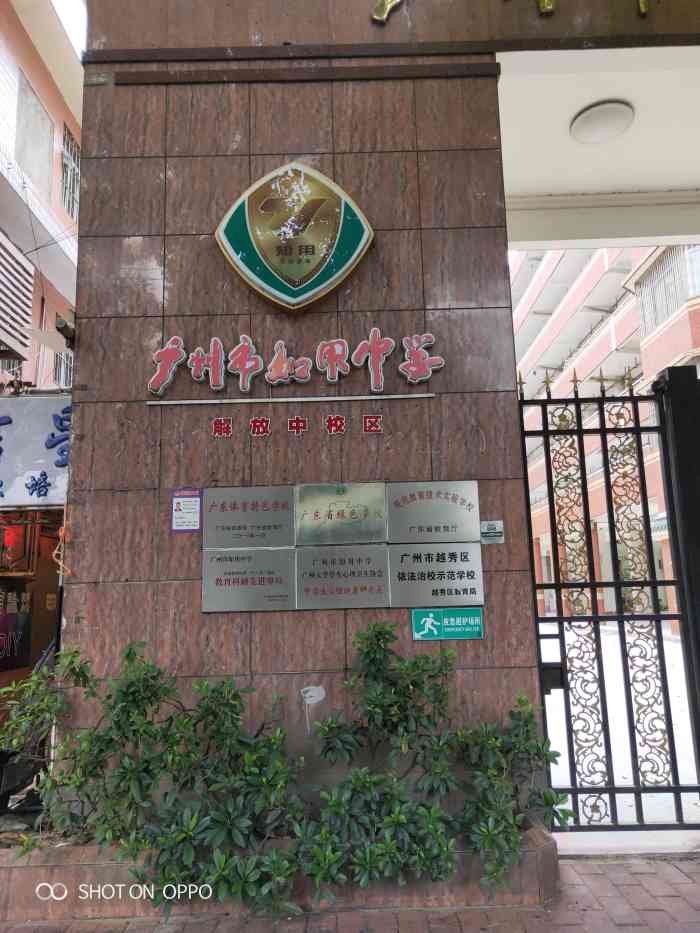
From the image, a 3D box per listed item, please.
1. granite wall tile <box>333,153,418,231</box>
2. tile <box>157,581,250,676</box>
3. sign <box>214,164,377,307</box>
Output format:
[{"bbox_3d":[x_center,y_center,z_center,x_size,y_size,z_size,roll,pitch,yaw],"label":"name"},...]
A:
[{"bbox_3d":[0.186,-1.886,4.266,0.580,0.576,0.030,-1,-8,0],"label":"granite wall tile"},{"bbox_3d":[-0.898,0.991,3.846,0.580,0.576,0.030,-1,-8,0],"label":"tile"},{"bbox_3d":[-0.387,-1.604,4.299,1.106,1.058,0.080,-2,-8,0],"label":"sign"}]

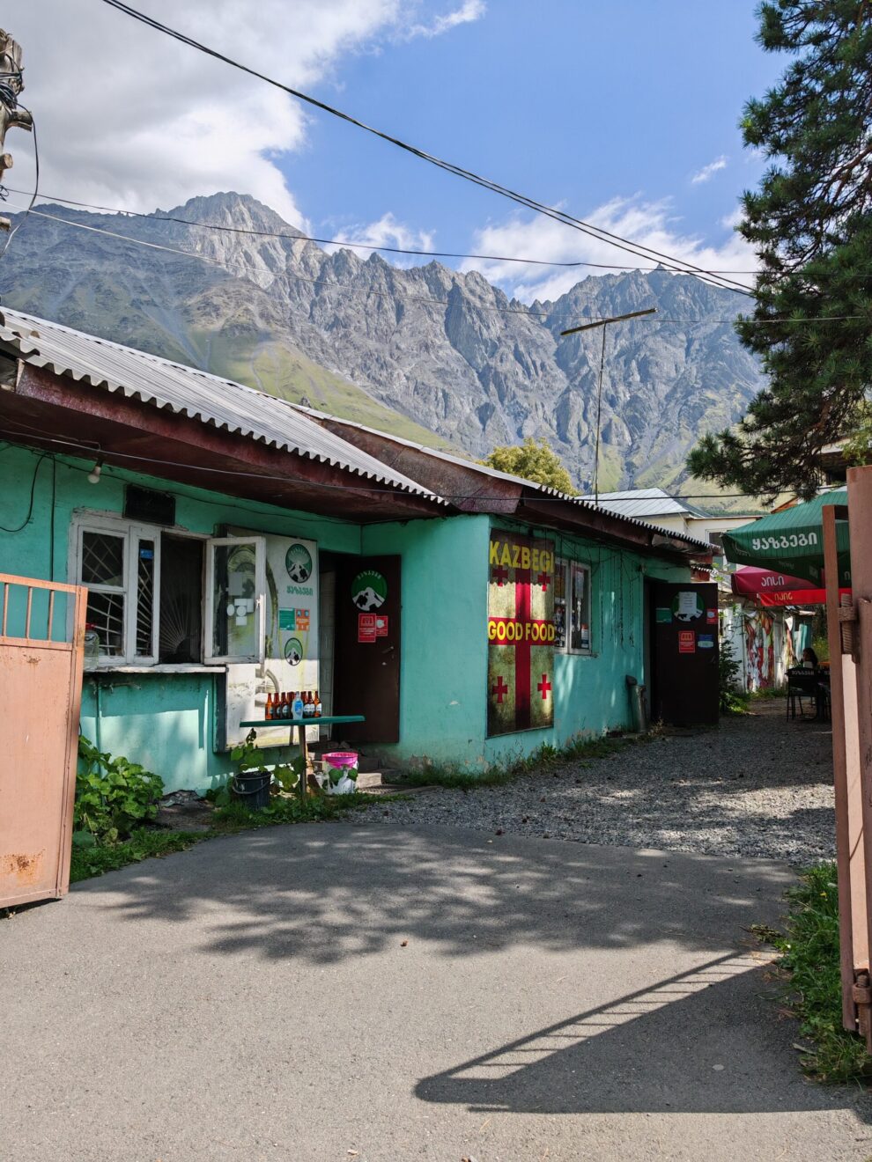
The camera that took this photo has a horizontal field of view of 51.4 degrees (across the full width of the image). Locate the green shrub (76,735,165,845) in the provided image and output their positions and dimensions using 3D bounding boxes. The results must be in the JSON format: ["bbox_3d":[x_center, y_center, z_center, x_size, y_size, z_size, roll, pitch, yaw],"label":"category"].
[{"bbox_3d":[-2.453,1.575,6.850,0.720,0.800,0.900,-3,-6,33],"label":"green shrub"}]

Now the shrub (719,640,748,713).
[{"bbox_3d":[4.687,1.528,14.600,0.700,1.200,0.750,-3,-6,33],"label":"shrub"}]

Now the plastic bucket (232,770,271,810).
[{"bbox_3d":[-1.619,1.859,8.000,0.330,0.320,0.330,0,-5,0],"label":"plastic bucket"}]

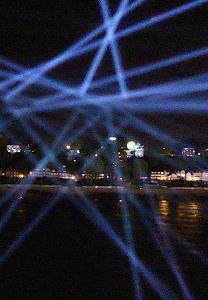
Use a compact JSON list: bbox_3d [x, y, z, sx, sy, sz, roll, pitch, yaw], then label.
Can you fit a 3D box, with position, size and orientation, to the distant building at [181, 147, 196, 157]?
[{"bbox_3d":[104.980,2.470,356.810,17.260,10.900,13.630,-1,-6,7],"label":"distant building"}]

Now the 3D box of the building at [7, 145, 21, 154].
[{"bbox_3d":[-111.630,-0.310,356.360,16.110,10.300,12.720,1,-6,-7],"label":"building"}]

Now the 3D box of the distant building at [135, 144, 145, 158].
[{"bbox_3d":[42.330,0.890,344.500,11.180,17.060,9.000,0,-6,3],"label":"distant building"}]

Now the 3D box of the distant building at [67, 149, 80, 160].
[{"bbox_3d":[-36.550,5.690,346.180,15.650,12.360,12.360,0,-6,-2],"label":"distant building"}]

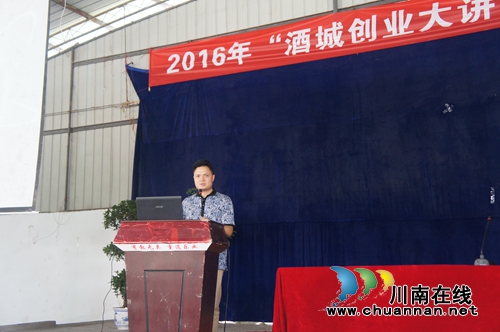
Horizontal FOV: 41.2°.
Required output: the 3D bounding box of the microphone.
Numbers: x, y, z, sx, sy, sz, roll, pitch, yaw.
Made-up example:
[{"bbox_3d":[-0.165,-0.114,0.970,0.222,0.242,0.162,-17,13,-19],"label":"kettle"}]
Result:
[{"bbox_3d":[1.754,0.571,5.000,0.130,0.385,0.190,-6,-10,32],"label":"microphone"}]

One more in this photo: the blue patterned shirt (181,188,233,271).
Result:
[{"bbox_3d":[-0.345,0.538,5.600,0.470,0.690,0.290,-4,-10,22],"label":"blue patterned shirt"}]

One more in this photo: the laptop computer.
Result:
[{"bbox_3d":[-0.660,0.384,5.309,0.380,0.235,0.330,-3,-9,16],"label":"laptop computer"}]

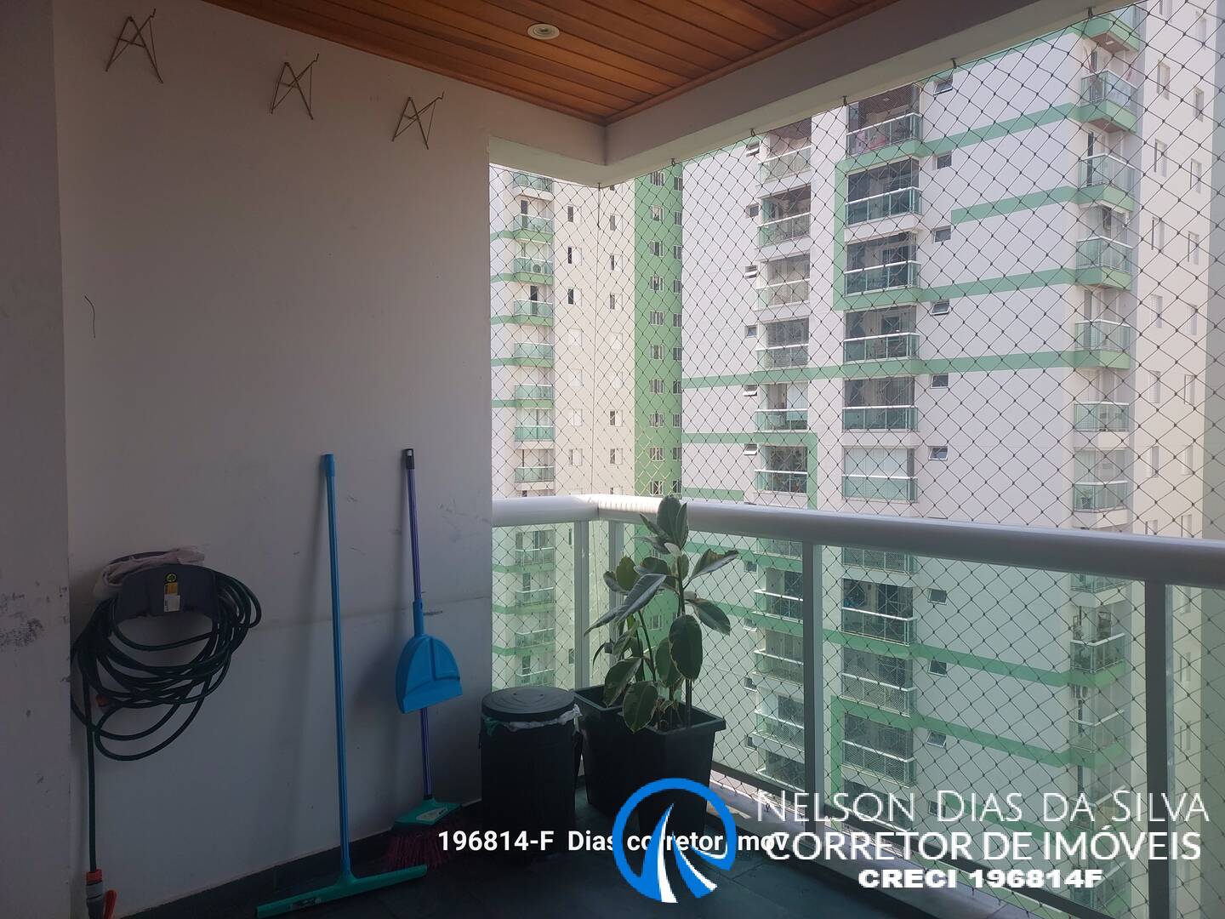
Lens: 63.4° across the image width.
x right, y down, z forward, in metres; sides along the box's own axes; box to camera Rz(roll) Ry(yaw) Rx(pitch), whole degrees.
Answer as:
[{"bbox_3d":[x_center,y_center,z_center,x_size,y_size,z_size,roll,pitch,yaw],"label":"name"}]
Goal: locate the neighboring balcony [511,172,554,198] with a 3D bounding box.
[{"bbox_3d":[-5.260,-18.242,66.713,2.690,1.550,0.820,-2,3,-40],"label":"neighboring balcony"}]

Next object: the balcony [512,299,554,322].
[{"bbox_3d":[-5.388,-10.130,67.730,2.783,1.250,0.820,-1,2,-40],"label":"balcony"}]

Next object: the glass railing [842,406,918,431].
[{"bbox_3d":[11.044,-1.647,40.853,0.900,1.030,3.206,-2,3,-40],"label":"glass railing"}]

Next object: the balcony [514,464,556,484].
[{"bbox_3d":[-5.282,1.069,67.388,2.690,1.050,0.820,-2,3,-40],"label":"balcony"}]

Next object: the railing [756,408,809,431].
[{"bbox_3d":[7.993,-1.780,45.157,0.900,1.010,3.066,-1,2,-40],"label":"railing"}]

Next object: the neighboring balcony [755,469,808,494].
[{"bbox_3d":[7.921,1.030,45.187,0.720,0.990,3.066,-1,2,-40],"label":"neighboring balcony"}]

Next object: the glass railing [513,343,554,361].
[{"bbox_3d":[-5.444,-7.462,68.472,2.711,1.000,0.860,-2,3,-43],"label":"glass railing"}]

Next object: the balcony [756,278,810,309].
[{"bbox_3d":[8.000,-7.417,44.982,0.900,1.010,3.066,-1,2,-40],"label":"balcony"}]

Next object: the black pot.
[{"bbox_3d":[0.106,1.031,3.364,0.273,0.380,0.594,-1,1,-32],"label":"black pot"}]

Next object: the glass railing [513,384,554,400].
[{"bbox_3d":[-5.381,-4.607,67.887,2.783,1.020,0.780,-1,2,-40],"label":"glass railing"}]

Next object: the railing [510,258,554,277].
[{"bbox_3d":[-5.289,-12.910,66.899,2.690,1.000,0.820,-2,3,-40],"label":"railing"}]

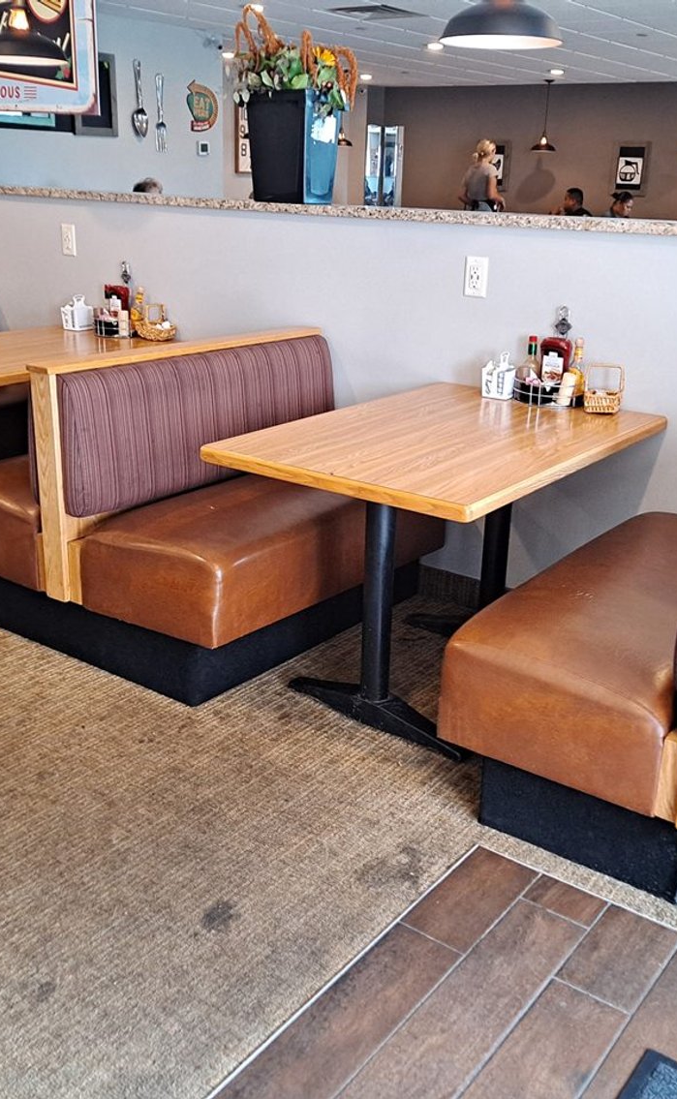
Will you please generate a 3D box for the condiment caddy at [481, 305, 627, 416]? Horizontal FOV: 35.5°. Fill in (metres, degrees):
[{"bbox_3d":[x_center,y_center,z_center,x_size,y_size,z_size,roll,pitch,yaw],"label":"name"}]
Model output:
[{"bbox_3d":[0.657,-0.587,3.215,0.420,0.293,0.150,15,23,33],"label":"condiment caddy"}]

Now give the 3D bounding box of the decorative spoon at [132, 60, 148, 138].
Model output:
[{"bbox_3d":[-1.465,-3.350,7.859,0.035,0.545,0.140,15,24,33],"label":"decorative spoon"}]

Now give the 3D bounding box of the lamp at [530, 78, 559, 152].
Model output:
[{"bbox_3d":[2.415,-4.996,12.195,0.315,0.760,0.315,15,24,33],"label":"lamp"}]

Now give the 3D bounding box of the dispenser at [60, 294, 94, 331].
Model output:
[{"bbox_3d":[-1.090,-0.997,4.431,0.075,0.145,0.100,15,23,33],"label":"dispenser"}]

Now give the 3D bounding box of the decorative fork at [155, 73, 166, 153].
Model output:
[{"bbox_3d":[-1.342,-3.326,8.059,0.030,0.550,0.105,15,24,33],"label":"decorative fork"}]

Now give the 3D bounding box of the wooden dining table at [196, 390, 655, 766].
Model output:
[{"bbox_3d":[0.300,0.034,3.016,0.777,0.755,1.183,15,24,33],"label":"wooden dining table"}]

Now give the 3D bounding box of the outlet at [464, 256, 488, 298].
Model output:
[{"bbox_3d":[0.441,-0.872,3.390,0.078,0.121,0.012,15,23,33],"label":"outlet"}]

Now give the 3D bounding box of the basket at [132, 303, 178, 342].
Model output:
[{"bbox_3d":[-0.728,-0.901,4.192,0.175,0.148,0.110,15,23,33],"label":"basket"}]

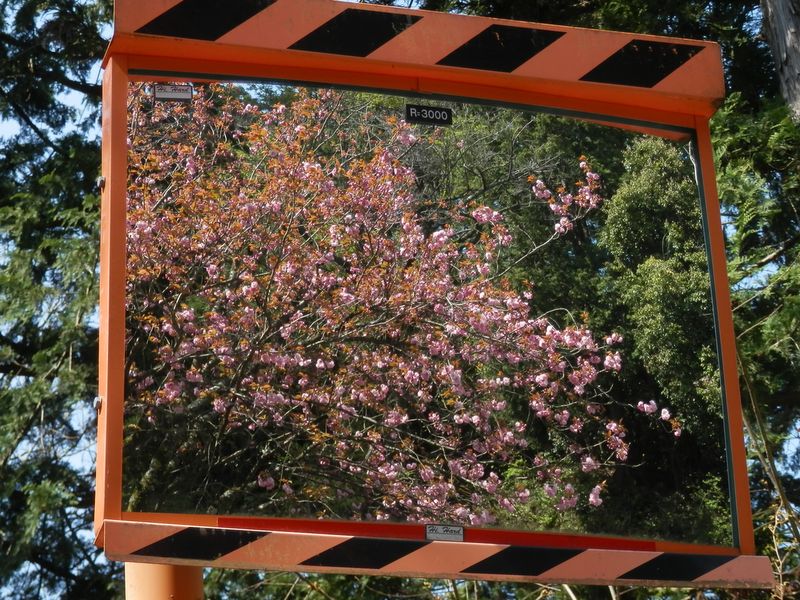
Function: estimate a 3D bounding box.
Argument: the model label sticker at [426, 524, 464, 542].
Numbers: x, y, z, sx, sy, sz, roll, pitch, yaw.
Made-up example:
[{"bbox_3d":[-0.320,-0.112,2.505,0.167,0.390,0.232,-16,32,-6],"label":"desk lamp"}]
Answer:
[{"bbox_3d":[0.040,0.208,1.812,0.036,0.016,0.002,4,-19,-16],"label":"model label sticker"}]

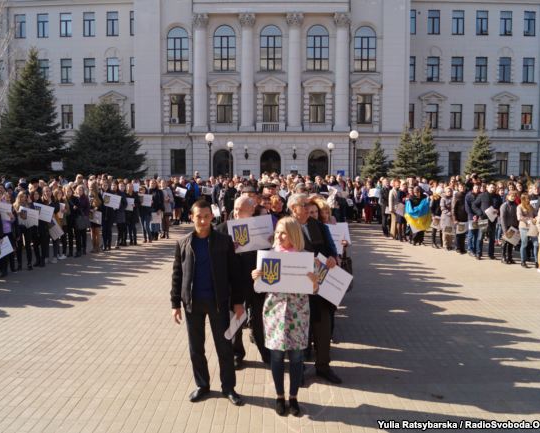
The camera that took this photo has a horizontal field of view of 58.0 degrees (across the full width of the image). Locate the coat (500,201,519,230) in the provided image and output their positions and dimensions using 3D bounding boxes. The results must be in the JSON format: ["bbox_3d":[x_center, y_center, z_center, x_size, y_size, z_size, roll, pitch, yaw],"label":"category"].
[{"bbox_3d":[5.539,-0.023,11.246,0.450,0.715,0.300,2,5,18],"label":"coat"}]

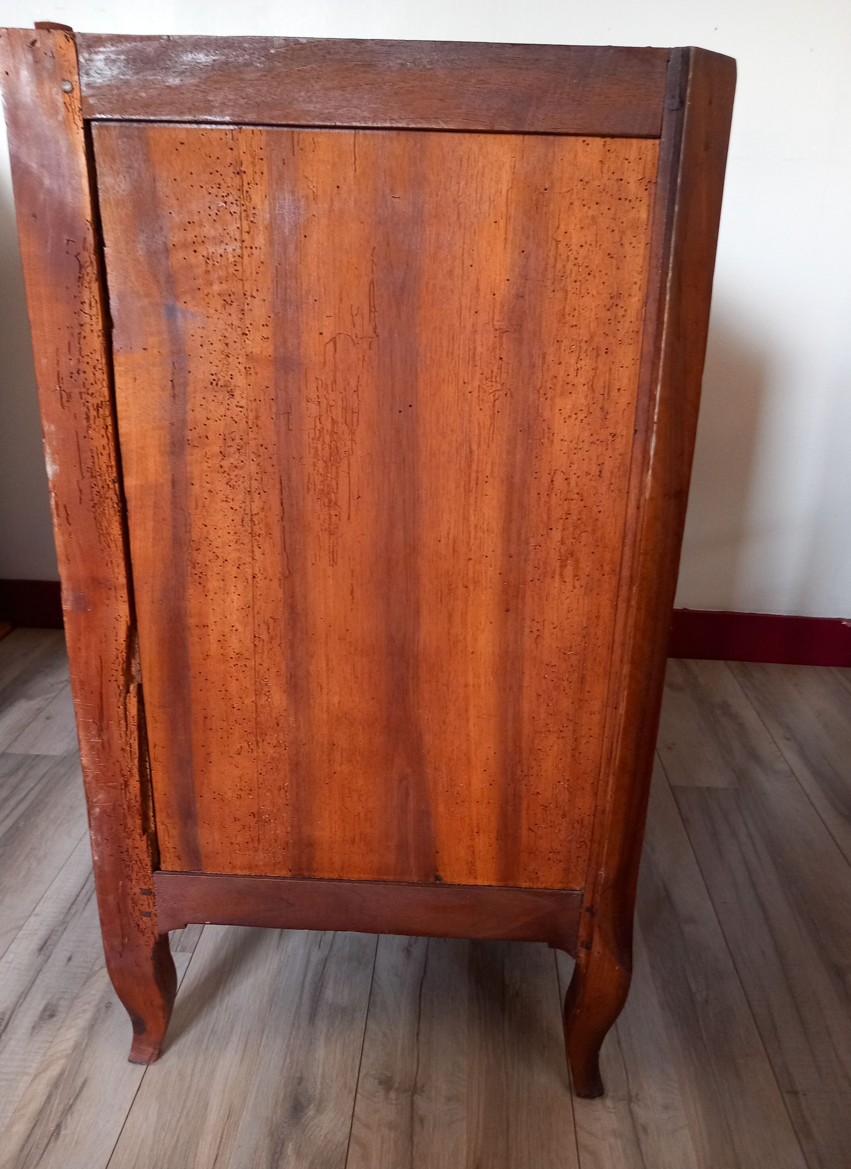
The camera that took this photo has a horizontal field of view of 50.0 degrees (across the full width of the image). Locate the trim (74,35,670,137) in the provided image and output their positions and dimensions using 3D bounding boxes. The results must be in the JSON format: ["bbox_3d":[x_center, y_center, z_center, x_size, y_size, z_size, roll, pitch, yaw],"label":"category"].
[{"bbox_3d":[-0.032,-0.302,0.556,0.349,0.047,0.026,2,20,1],"label":"trim"}]

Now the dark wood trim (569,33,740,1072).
[{"bbox_3d":[0.160,0.064,0.707,0.052,0.831,0.055,2,20,1],"label":"dark wood trim"}]

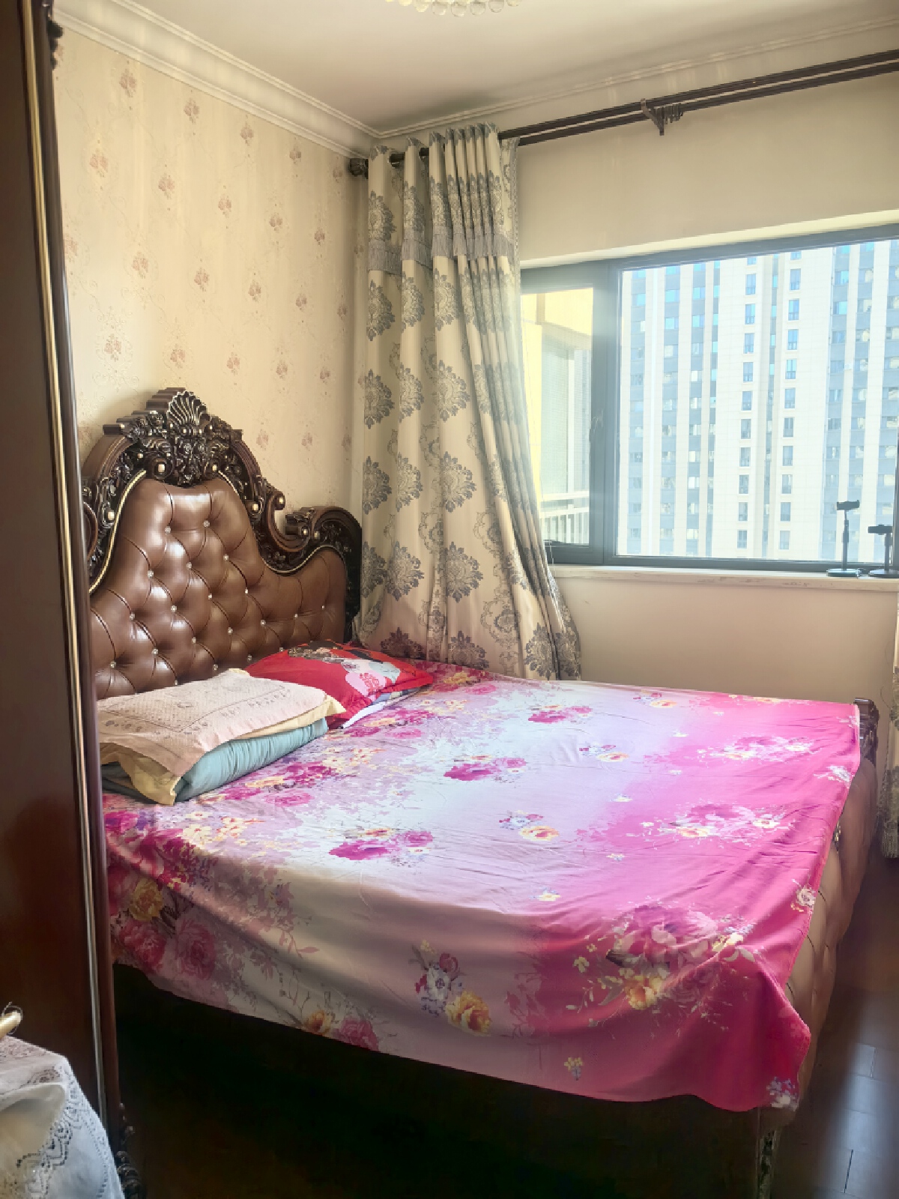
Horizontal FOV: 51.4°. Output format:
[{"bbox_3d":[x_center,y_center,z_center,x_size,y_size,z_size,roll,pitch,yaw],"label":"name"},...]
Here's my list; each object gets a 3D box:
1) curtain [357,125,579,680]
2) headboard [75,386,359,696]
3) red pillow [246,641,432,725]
[{"bbox_3d":[0.070,-0.487,3.725,0.970,2.520,0.220,4,9,30],"label":"curtain"},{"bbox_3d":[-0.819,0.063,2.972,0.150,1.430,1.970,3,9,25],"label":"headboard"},{"bbox_3d":[-0.387,0.253,3.019,0.450,0.170,0.690,3,9,25],"label":"red pillow"}]

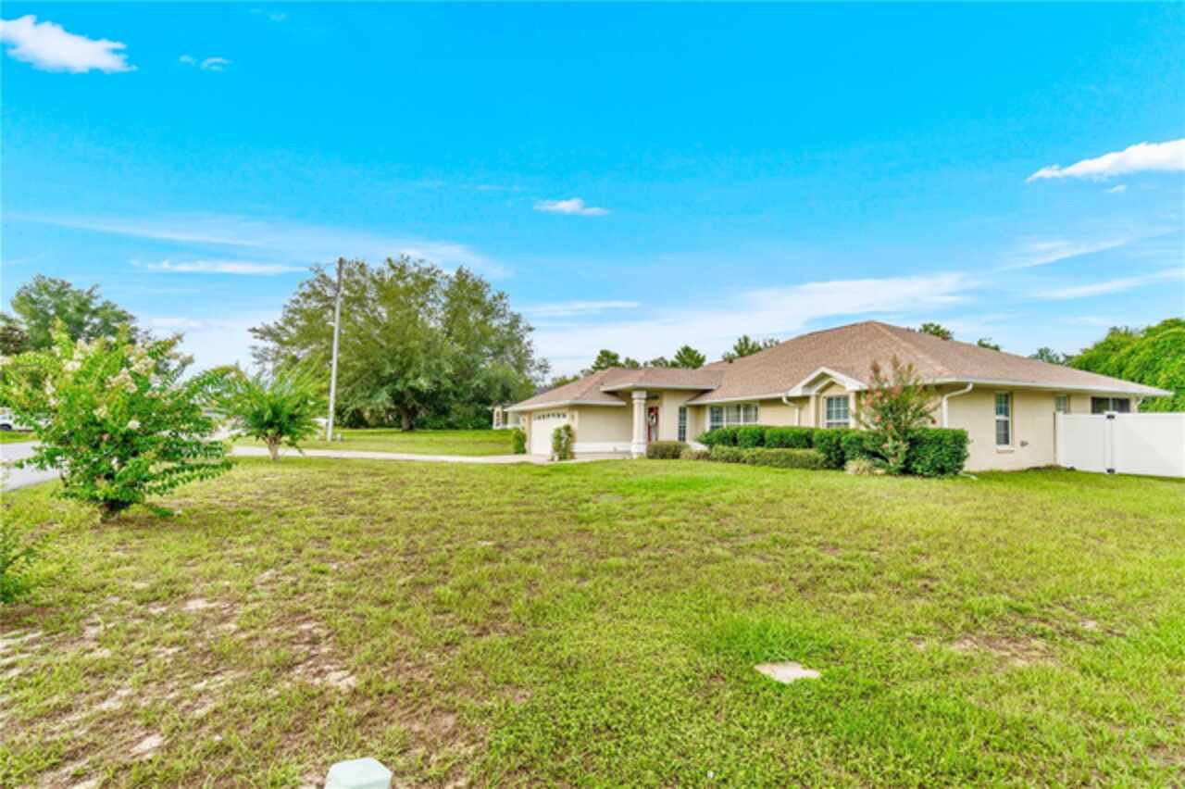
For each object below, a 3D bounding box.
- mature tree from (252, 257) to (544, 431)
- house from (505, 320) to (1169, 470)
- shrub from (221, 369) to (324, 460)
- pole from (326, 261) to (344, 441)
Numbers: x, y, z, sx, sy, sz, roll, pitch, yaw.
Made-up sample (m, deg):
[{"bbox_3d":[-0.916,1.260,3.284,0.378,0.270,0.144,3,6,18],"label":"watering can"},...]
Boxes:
[{"bbox_3d":[-15.720,-4.452,42.000,22.800,14.735,21.500,2,-4,-21],"label":"mature tree"},{"bbox_3d":[7.863,0.041,24.093,18.597,5.998,22.489,2,-4,-26],"label":"house"},{"bbox_3d":[-10.083,0.629,15.600,2.900,2.868,2.800,3,-5,-33],"label":"shrub"},{"bbox_3d":[-15.805,-2.801,30.337,0.400,11.253,0.400,1,-3,0],"label":"pole"}]

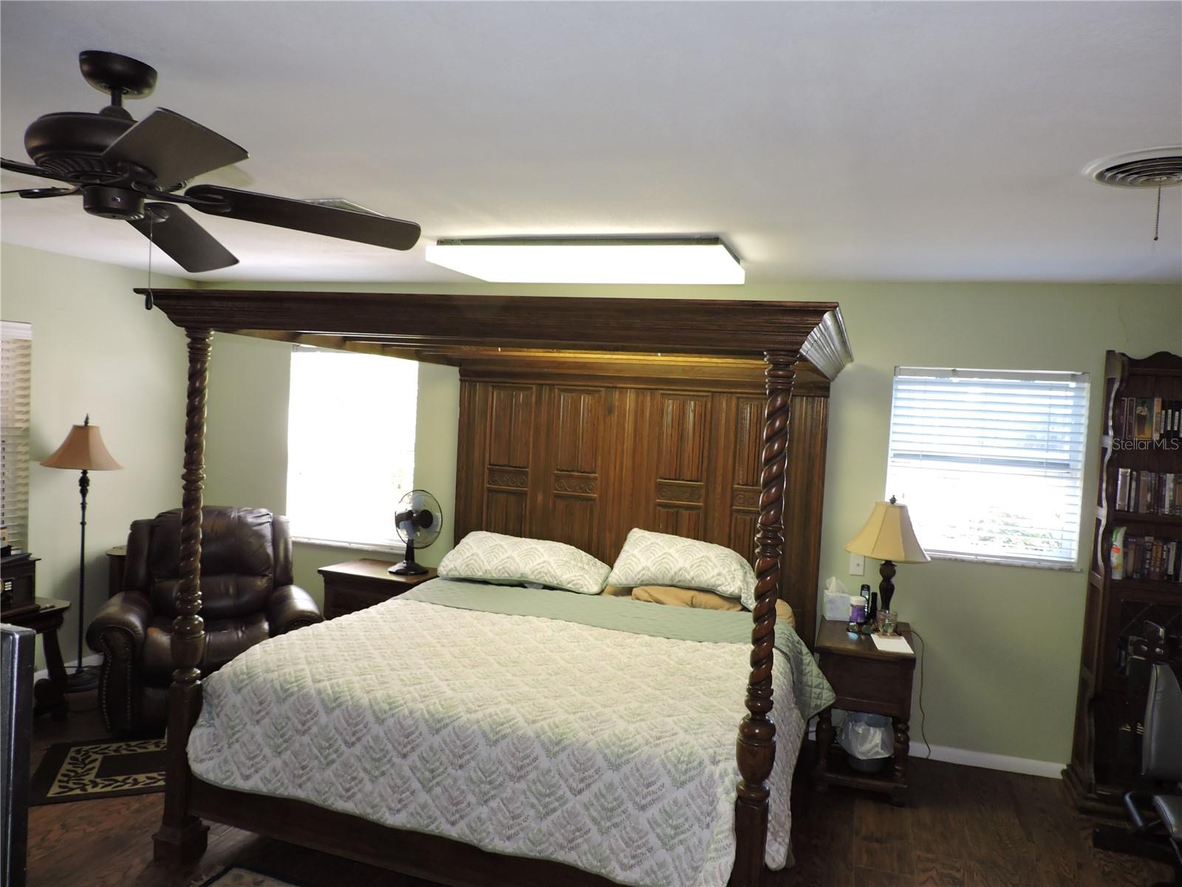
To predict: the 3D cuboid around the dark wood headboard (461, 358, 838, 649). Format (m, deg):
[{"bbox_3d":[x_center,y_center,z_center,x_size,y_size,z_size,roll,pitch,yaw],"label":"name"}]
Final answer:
[{"bbox_3d":[0.182,0.552,4.671,2.170,1.946,0.100,4,3,18],"label":"dark wood headboard"}]

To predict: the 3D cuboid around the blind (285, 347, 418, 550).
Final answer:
[{"bbox_3d":[-1.566,0.013,5.339,0.960,1.250,0.060,4,3,18],"label":"blind"}]

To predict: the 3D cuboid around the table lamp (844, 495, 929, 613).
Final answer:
[{"bbox_3d":[1.474,0.589,4.068,0.410,0.664,0.410,4,3,18],"label":"table lamp"}]

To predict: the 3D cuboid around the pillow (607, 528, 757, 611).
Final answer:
[{"bbox_3d":[0.465,0.659,4.337,0.870,0.200,0.420,4,48,18],"label":"pillow"}]

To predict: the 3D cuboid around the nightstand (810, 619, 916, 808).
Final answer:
[{"bbox_3d":[1.319,1.267,3.988,0.430,0.698,0.640,4,3,18],"label":"nightstand"}]

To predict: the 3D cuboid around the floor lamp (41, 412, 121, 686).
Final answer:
[{"bbox_3d":[-2.860,0.606,4.631,0.460,1.531,0.460,4,3,18],"label":"floor lamp"}]

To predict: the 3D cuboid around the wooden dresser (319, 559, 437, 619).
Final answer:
[{"bbox_3d":[-1.249,1.101,4.941,0.660,0.681,0.420,4,3,18],"label":"wooden dresser"}]

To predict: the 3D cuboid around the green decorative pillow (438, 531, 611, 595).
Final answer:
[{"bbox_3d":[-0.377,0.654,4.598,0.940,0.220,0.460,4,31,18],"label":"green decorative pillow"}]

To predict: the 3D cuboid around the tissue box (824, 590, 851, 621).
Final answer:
[{"bbox_3d":[1.279,0.838,4.258,0.112,0.130,0.112,3,3,-1],"label":"tissue box"}]

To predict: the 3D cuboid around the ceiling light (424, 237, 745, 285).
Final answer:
[{"bbox_3d":[-0.004,-0.836,3.766,1.310,0.100,0.660,4,3,18],"label":"ceiling light"}]

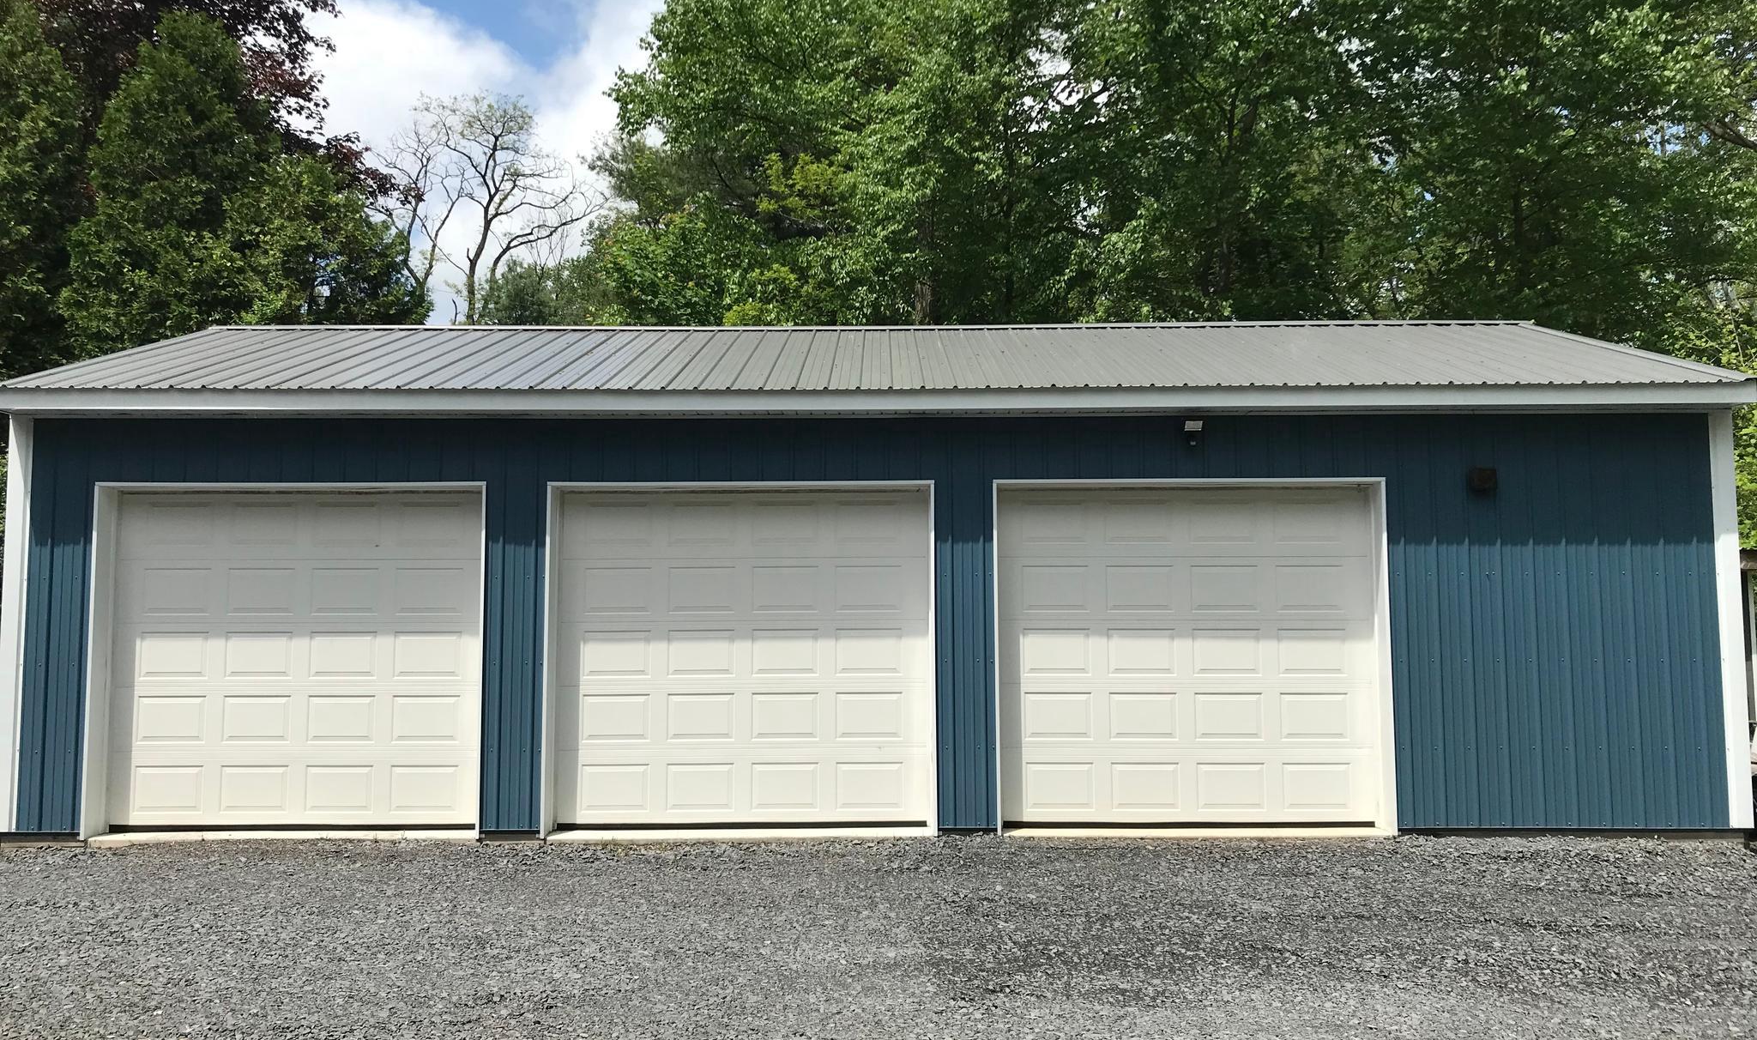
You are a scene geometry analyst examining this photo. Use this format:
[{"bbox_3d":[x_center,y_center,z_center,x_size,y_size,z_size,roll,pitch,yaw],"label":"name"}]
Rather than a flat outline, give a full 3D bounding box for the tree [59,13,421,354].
[{"bbox_3d":[-9.214,-2.086,20.314,5.230,10.300,4.800,0,-5,0],"label":"tree"}]

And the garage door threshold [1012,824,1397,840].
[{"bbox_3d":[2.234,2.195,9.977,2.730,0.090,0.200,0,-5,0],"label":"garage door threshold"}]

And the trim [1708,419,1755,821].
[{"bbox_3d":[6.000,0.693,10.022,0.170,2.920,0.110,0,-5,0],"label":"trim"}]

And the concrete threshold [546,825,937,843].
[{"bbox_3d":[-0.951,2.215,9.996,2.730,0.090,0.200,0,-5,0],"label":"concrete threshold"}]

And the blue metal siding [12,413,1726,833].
[{"bbox_3d":[-0.065,0.718,10.059,11.970,2.920,0.120,0,-5,0],"label":"blue metal siding"}]

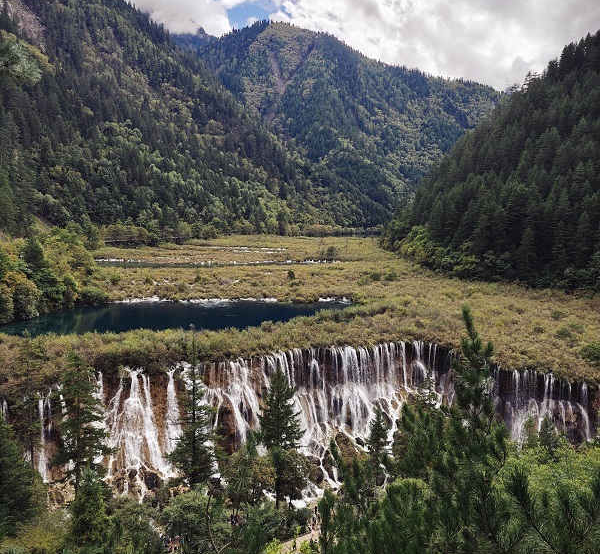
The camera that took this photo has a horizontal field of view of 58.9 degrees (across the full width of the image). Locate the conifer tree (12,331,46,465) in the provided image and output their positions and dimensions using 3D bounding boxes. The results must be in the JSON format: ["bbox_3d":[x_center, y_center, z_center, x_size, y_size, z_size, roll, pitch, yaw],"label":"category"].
[{"bbox_3d":[-49.600,23.030,97.460,6.330,26.570,6.330,0,7,0],"label":"conifer tree"}]

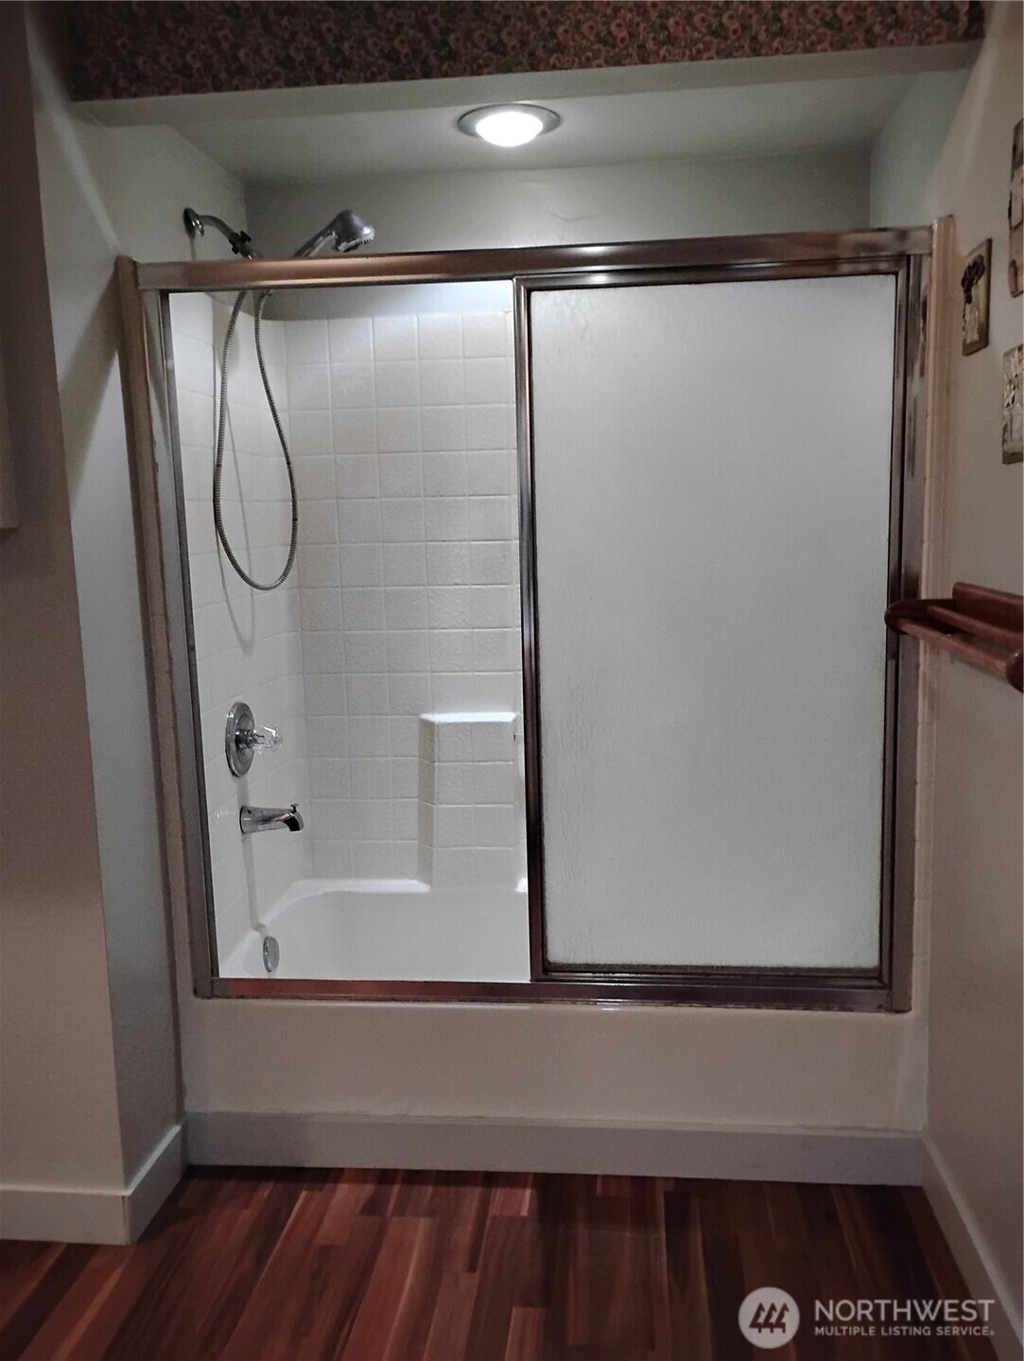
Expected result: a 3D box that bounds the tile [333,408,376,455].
[{"bbox_3d":[-0.396,-0.628,2.785,0.111,0.111,0.010,-1,9,5],"label":"tile"}]

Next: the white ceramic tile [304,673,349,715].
[{"bbox_3d":[-0.486,0.041,2.873,0.109,0.109,0.010,-1,8,5],"label":"white ceramic tile"}]

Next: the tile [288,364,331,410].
[{"bbox_3d":[-0.507,-0.736,2.769,0.109,0.109,0.010,-1,9,5],"label":"tile"}]

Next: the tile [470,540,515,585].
[{"bbox_3d":[-0.050,-0.296,2.775,0.109,0.109,0.010,-1,8,6],"label":"tile"}]

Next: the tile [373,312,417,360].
[{"bbox_3d":[-0.285,-0.843,2.716,0.109,0.109,0.010,-1,8,6],"label":"tile"}]

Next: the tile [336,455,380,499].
[{"bbox_3d":[-0.390,-0.513,2.780,0.109,0.109,0.010,-1,9,5],"label":"tile"}]

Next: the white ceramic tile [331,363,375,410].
[{"bbox_3d":[-0.397,-0.734,2.753,0.109,0.109,0.010,-1,8,5],"label":"white ceramic tile"}]

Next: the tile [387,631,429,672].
[{"bbox_3d":[-0.265,-0.073,2.829,0.109,0.109,0.010,-1,8,6],"label":"tile"}]

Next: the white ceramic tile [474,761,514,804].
[{"bbox_3d":[-0.047,0.266,2.782,0.101,0.109,0.010,-1,8,6],"label":"white ceramic tile"}]

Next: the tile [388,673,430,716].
[{"bbox_3d":[-0.265,0.037,2.866,0.109,0.109,0.010,-1,9,5],"label":"tile"}]

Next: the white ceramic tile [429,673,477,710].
[{"bbox_3d":[-0.151,0.033,2.870,0.111,0.104,0.010,-1,9,5],"label":"white ceramic tile"}]

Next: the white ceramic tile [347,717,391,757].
[{"bbox_3d":[-0.372,0.150,2.878,0.109,0.109,0.010,-1,8,5],"label":"white ceramic tile"}]

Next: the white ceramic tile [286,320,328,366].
[{"bbox_3d":[-0.510,-0.847,2.752,0.109,0.109,0.010,-1,9,5],"label":"white ceramic tile"}]

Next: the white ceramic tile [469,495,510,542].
[{"bbox_3d":[-0.053,-0.406,2.759,0.109,0.109,0.010,-1,8,6],"label":"white ceramic tile"}]

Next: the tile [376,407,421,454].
[{"bbox_3d":[-0.283,-0.626,2.758,0.109,0.109,0.010,-1,8,5],"label":"tile"}]

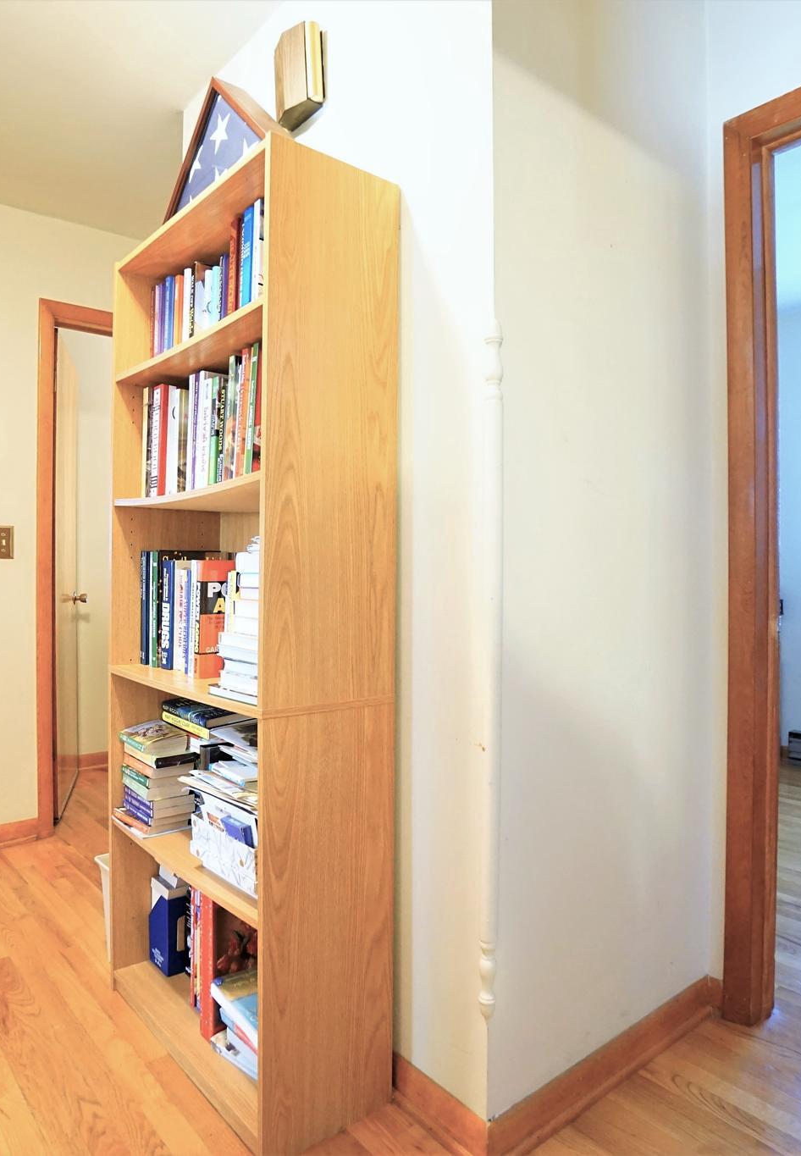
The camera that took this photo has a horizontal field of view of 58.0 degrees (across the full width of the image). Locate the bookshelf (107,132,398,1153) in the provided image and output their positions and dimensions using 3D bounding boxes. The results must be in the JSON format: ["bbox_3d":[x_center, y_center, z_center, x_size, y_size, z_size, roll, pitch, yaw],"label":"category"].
[{"bbox_3d":[-0.358,0.128,1.611,0.287,1.800,0.730,0,0,-41],"label":"bookshelf"}]

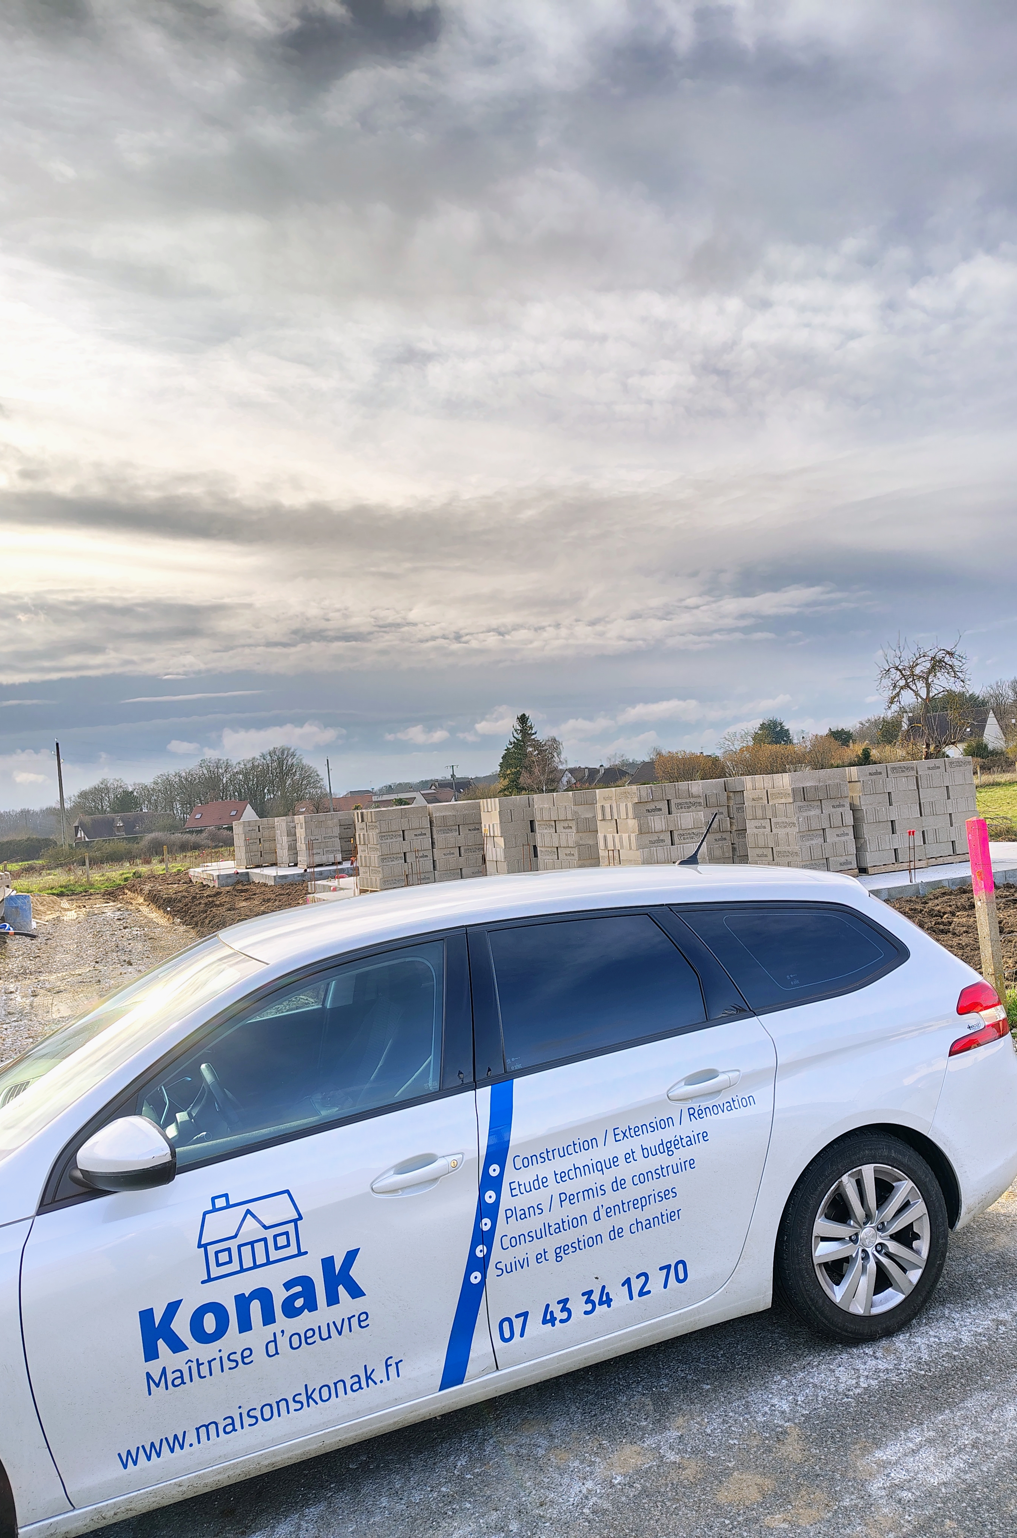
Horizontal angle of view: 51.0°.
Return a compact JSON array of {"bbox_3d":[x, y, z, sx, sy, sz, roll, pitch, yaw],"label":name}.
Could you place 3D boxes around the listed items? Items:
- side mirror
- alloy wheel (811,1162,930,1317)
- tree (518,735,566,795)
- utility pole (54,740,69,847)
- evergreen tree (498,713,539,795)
[{"bbox_3d":[-0.913,0.918,2.545,0.200,0.155,0.220,-7,-4,-21],"label":"side mirror"},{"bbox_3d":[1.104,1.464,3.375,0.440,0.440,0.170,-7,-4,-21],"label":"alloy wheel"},{"bbox_3d":[3.597,1.010,112.000,5.000,9.200,4.800,-4,-2,0],"label":"tree"},{"bbox_3d":[-29.357,1.972,70.000,0.300,7.700,0.300,-4,-2,0],"label":"utility pole"},{"bbox_3d":[1.994,-0.199,118.000,5.900,12.100,5.900,-4,-2,0],"label":"evergreen tree"}]

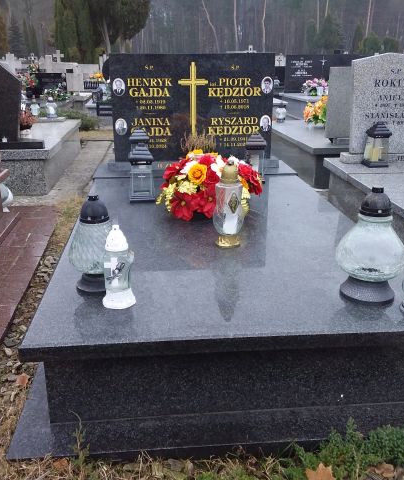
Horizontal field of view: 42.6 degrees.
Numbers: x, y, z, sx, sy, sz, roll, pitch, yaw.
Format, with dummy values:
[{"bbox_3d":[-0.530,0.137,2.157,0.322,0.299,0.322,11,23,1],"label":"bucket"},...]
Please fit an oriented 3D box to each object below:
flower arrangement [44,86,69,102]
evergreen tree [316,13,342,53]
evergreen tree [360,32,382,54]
[{"bbox_3d":[-2.059,-2.061,7.298,0.354,0.183,0.236,-2,20,-5],"label":"flower arrangement"},{"bbox_3d":[8.125,-12.492,32.778,1.671,3.510,1.671,-1,20,-5],"label":"evergreen tree"},{"bbox_3d":[8.834,-9.874,27.360,1.043,2.126,1.043,-2,20,-5],"label":"evergreen tree"}]

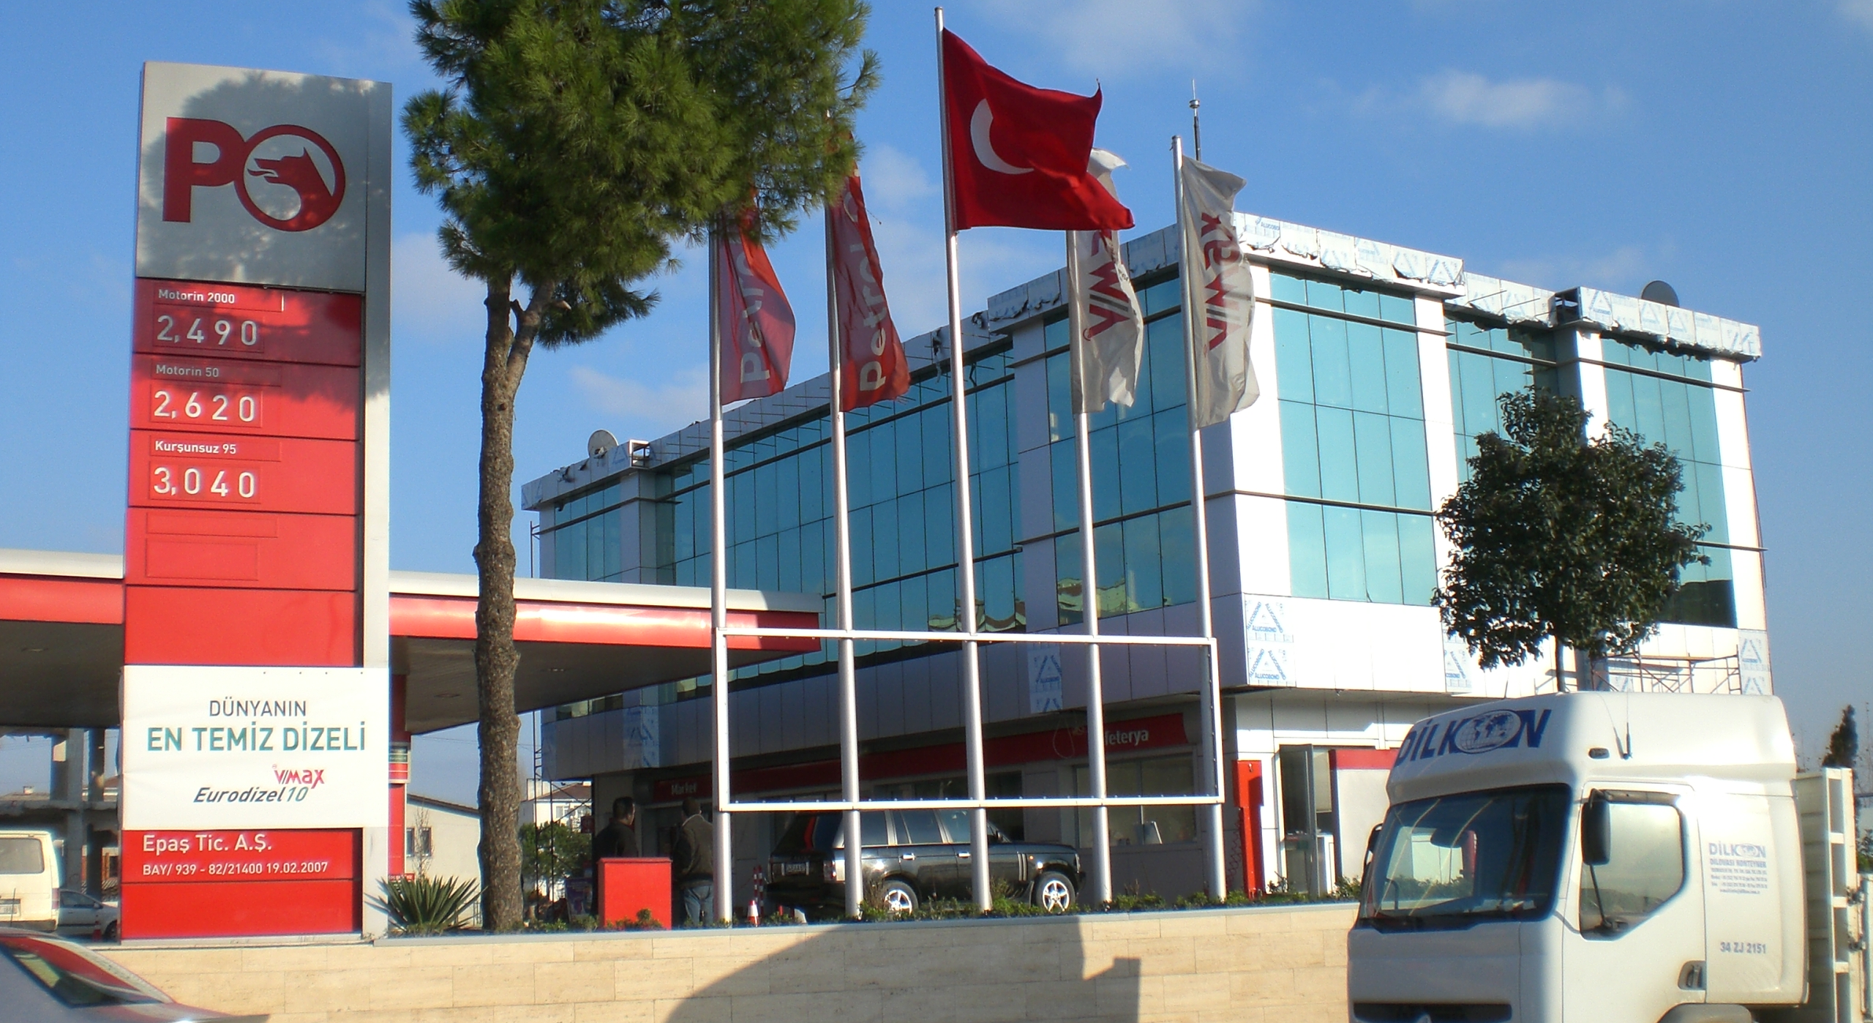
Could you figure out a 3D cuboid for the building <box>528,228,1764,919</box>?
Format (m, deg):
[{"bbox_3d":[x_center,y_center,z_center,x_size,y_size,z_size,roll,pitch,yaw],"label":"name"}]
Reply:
[{"bbox_3d":[2.994,3.332,46.992,15.000,11.100,27.200,5,-12,-35],"label":"building"}]

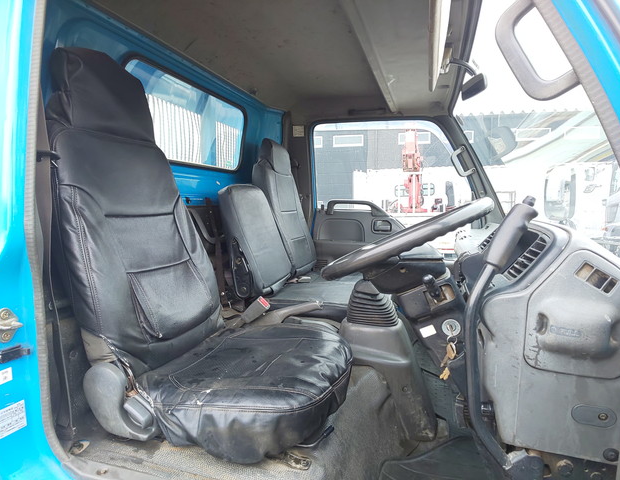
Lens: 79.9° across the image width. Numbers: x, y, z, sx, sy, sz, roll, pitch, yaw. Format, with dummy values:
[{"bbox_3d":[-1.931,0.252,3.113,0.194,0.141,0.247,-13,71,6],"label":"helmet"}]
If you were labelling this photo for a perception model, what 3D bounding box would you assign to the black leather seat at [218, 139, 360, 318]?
[{"bbox_3d":[0.034,-0.095,1.635,0.610,0.760,0.740,2,6,20],"label":"black leather seat"}]

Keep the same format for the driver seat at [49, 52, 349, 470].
[{"bbox_3d":[-0.304,-0.038,1.026,0.790,1.010,0.520,2,6,20],"label":"driver seat"}]

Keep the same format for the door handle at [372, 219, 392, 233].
[{"bbox_3d":[0.390,-0.085,2.017,0.106,0.074,0.035,2,6,20],"label":"door handle"}]

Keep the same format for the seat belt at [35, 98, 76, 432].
[{"bbox_3d":[-0.529,0.053,0.780,0.080,0.710,0.070,2,6,20],"label":"seat belt"}]

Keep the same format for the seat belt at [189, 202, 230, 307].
[{"bbox_3d":[-0.445,0.050,1.647,0.090,0.470,0.150,2,6,20],"label":"seat belt"}]

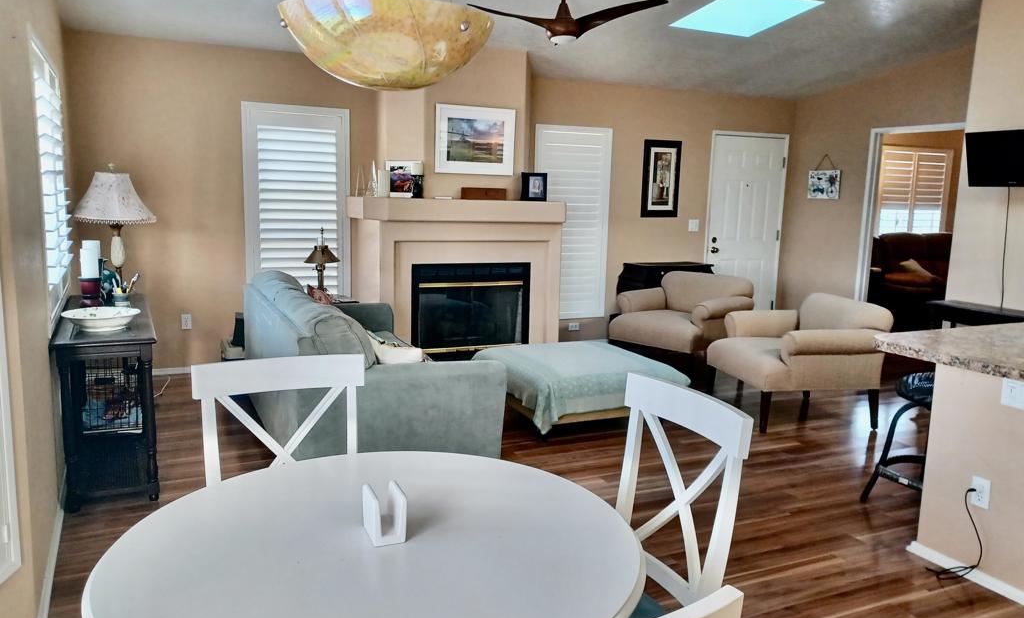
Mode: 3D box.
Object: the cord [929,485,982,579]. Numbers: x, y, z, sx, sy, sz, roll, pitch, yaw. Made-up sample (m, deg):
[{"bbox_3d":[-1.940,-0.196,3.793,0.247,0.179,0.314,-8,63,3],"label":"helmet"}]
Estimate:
[{"bbox_3d":[1.699,0.860,2.835,0.100,0.350,0.150,-3,10,-27],"label":"cord"}]

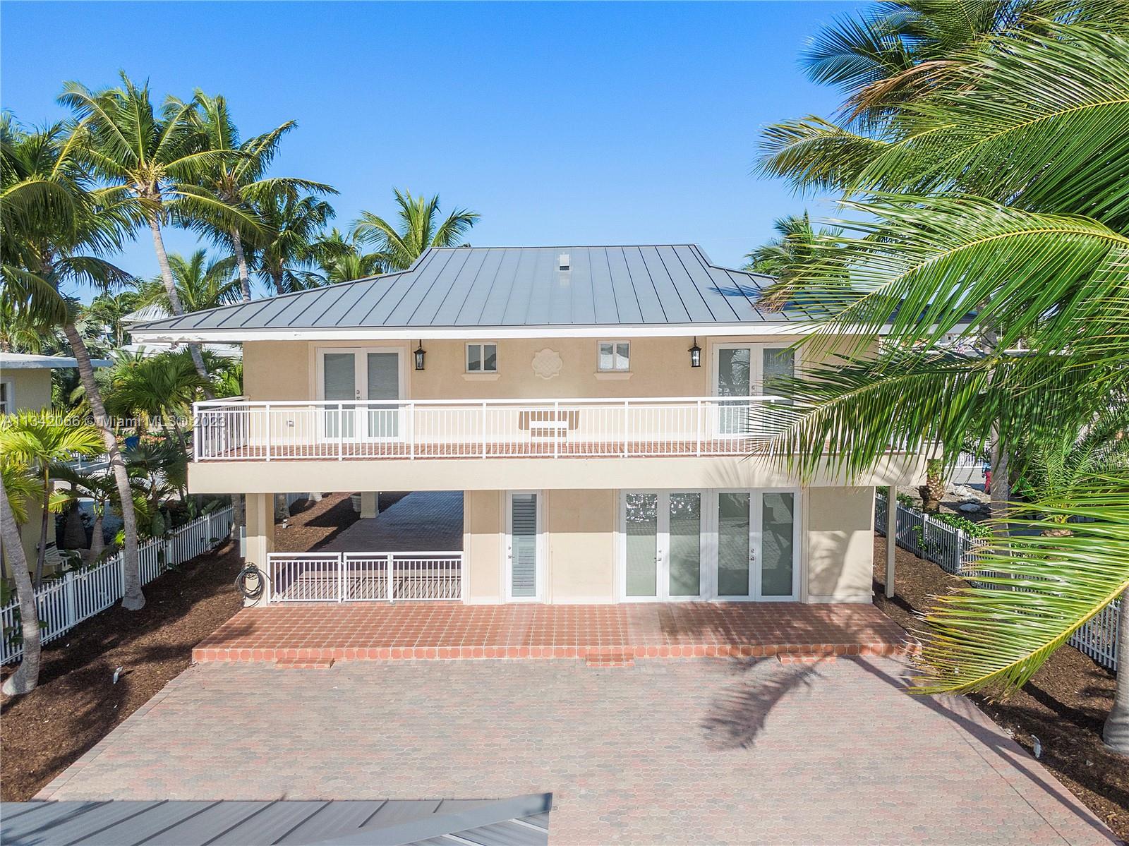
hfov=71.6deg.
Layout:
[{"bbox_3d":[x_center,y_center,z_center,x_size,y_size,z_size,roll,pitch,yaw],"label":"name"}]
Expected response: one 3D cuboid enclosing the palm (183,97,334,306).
[{"bbox_3d":[-10.238,-3.807,26.575,5.330,14.450,5.330,0,5,0],"label":"palm"}]

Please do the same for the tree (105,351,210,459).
[{"bbox_3d":[-11.595,0.843,22.650,3.080,5.850,3.080,0,5,0],"label":"tree"}]

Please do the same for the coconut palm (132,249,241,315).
[{"bbox_3d":[-17.486,-2.767,36.898,5.300,10.700,5.300,0,5,0],"label":"coconut palm"}]

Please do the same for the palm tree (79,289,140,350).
[{"bbox_3d":[-24.058,-2.478,41.940,3.230,9.320,3.230,0,5,0],"label":"palm tree"}]

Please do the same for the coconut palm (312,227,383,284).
[{"bbox_3d":[-10.502,-3.610,38.834,3.970,12.010,3.970,0,5,0],"label":"coconut palm"}]

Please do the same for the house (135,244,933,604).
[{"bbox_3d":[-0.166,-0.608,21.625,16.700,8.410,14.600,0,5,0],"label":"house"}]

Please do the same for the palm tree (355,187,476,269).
[{"bbox_3d":[-6.468,-3.789,34.805,5.680,13.020,5.680,0,5,0],"label":"palm tree"}]

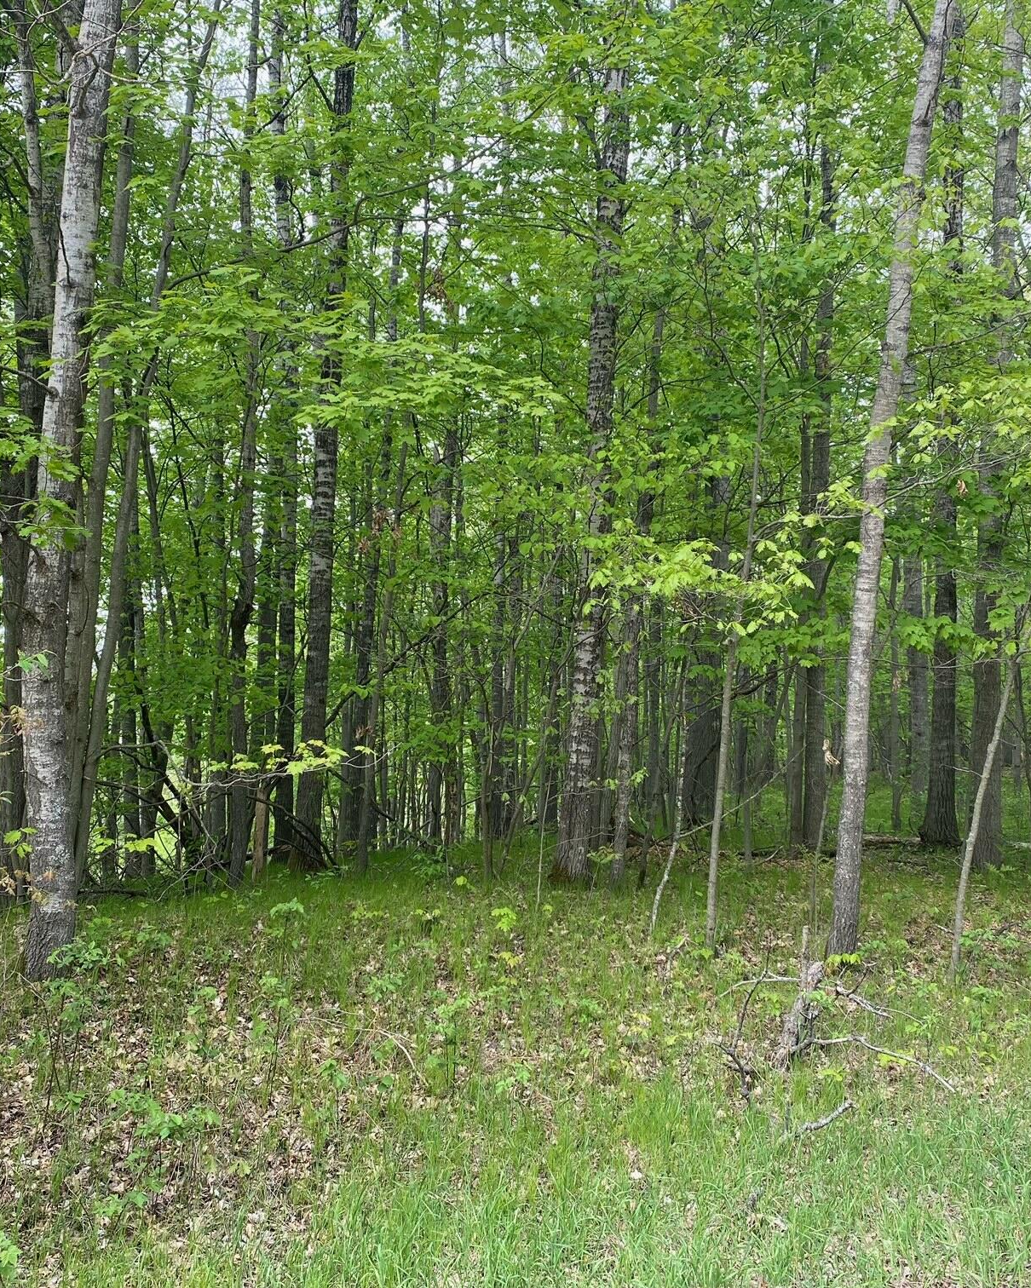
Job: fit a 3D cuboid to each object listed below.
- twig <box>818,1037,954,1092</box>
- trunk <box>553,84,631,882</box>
[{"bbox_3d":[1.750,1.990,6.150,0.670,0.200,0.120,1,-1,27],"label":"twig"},{"bbox_3d":[0.680,-1.500,11.080,0.330,7.050,0.330,3,-1,0],"label":"trunk"}]

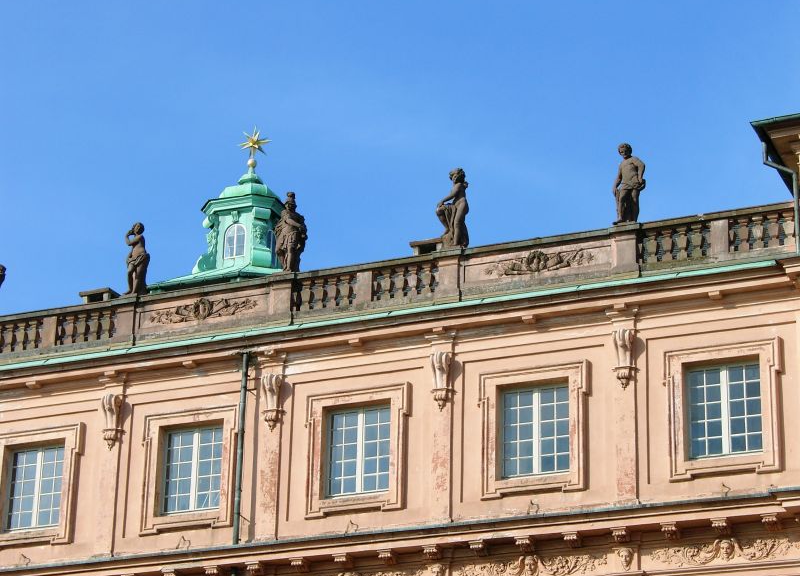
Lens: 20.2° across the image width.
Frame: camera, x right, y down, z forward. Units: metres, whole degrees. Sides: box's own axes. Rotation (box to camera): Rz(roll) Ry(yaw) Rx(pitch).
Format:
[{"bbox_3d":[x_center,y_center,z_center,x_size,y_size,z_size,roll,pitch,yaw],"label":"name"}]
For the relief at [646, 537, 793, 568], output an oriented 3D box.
[{"bbox_3d":[6.269,5.121,43.533,2.912,0.460,0.160,-8,-23,22],"label":"relief"}]

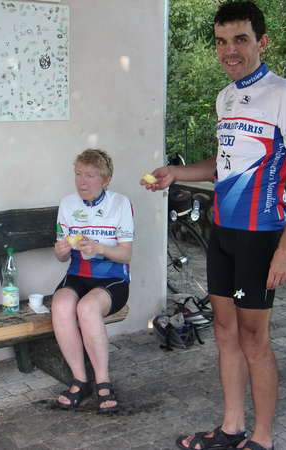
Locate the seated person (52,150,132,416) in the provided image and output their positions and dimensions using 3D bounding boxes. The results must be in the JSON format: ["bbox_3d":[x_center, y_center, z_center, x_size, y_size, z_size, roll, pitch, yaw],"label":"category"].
[{"bbox_3d":[-0.220,0.219,3.125,0.440,1.150,0.650,2,11,12],"label":"seated person"}]

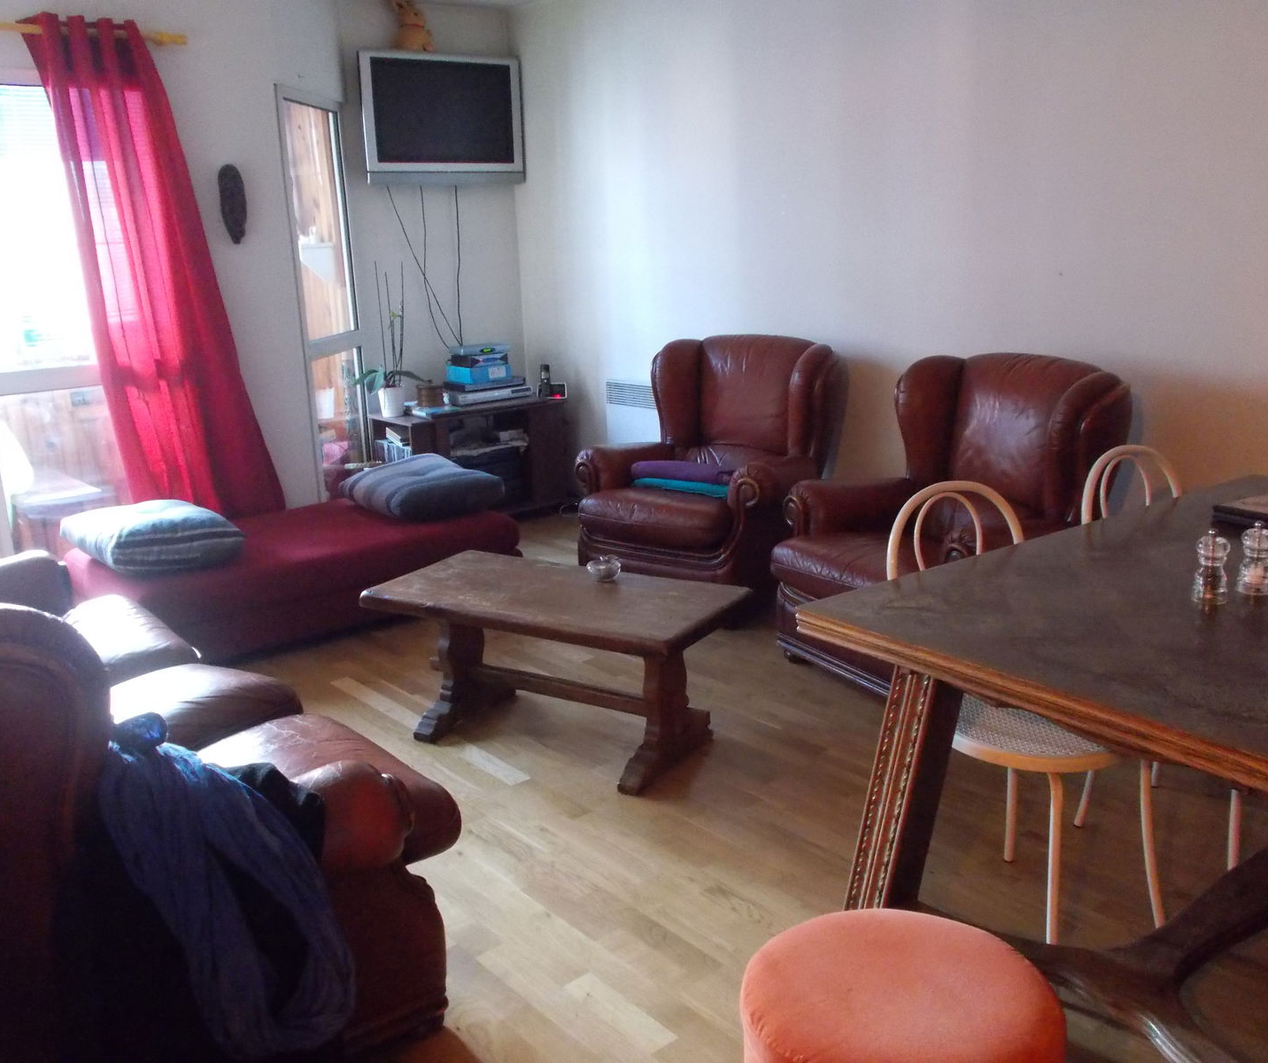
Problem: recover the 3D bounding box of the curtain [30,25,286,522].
[{"bbox_3d":[-1.772,-0.782,4.721,0.750,2.200,0.160,-14,18,-37],"label":"curtain"}]

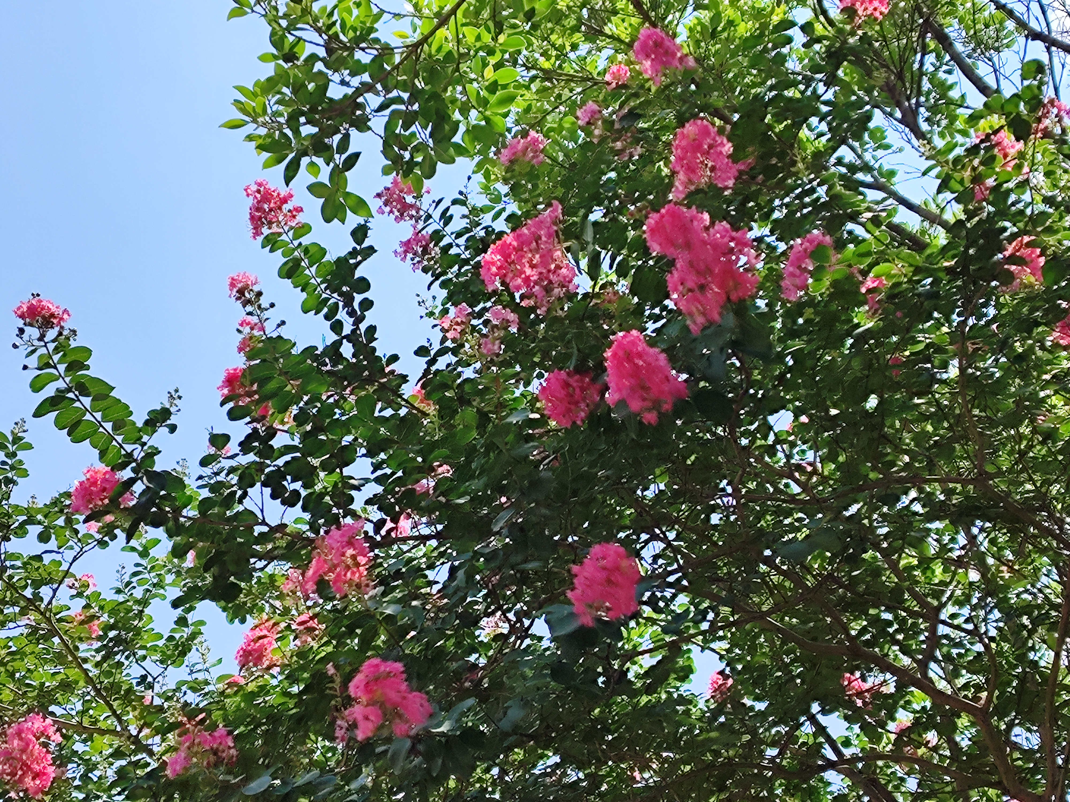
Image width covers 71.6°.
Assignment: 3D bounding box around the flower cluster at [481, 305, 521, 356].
[{"bbox_3d":[-0.097,-0.200,2.100,0.111,0.138,0.105,2,-32,-3],"label":"flower cluster"}]

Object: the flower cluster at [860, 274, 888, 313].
[{"bbox_3d":[0.982,-0.309,2.150,0.077,0.113,0.080,-17,-36,26],"label":"flower cluster"}]

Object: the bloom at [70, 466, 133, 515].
[{"bbox_3d":[-1.110,0.230,1.900,0.163,0.120,0.119,19,-37,-27],"label":"bloom"}]

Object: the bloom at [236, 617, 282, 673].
[{"bbox_3d":[-0.823,0.726,2.200,0.136,0.156,0.119,0,-32,0],"label":"bloom"}]

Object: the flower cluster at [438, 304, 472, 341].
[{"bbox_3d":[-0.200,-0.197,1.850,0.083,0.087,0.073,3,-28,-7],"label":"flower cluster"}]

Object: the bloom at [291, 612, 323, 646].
[{"bbox_3d":[-0.691,0.693,2.250,0.101,0.098,0.081,0,-32,0],"label":"bloom"}]

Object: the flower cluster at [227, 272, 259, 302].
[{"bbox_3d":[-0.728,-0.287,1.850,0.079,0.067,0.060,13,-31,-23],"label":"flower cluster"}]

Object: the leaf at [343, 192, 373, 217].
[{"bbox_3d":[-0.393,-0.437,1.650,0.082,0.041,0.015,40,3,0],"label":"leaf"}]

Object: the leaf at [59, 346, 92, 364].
[{"bbox_3d":[-1.022,-0.100,1.651,0.070,0.012,0.037,-23,-56,-9],"label":"leaf"}]

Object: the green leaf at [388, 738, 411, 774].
[{"bbox_3d":[-0.278,0.744,1.551,0.035,0.070,0.012,18,-9,-6],"label":"green leaf"}]

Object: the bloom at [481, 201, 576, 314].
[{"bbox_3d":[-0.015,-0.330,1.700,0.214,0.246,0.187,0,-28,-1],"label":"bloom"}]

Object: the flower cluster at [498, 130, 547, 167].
[{"bbox_3d":[-0.040,-0.866,2.550,0.170,0.117,0.114,0,-32,0],"label":"flower cluster"}]

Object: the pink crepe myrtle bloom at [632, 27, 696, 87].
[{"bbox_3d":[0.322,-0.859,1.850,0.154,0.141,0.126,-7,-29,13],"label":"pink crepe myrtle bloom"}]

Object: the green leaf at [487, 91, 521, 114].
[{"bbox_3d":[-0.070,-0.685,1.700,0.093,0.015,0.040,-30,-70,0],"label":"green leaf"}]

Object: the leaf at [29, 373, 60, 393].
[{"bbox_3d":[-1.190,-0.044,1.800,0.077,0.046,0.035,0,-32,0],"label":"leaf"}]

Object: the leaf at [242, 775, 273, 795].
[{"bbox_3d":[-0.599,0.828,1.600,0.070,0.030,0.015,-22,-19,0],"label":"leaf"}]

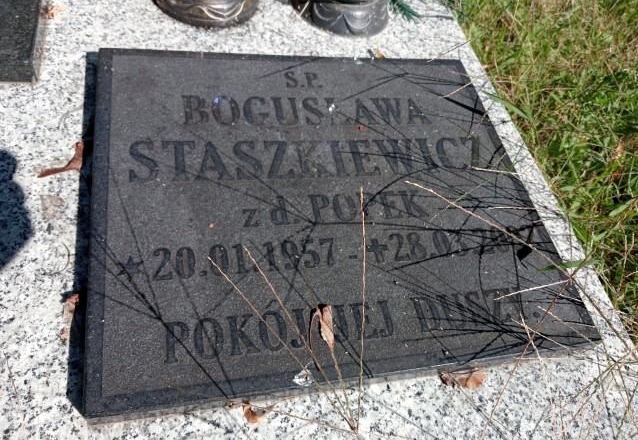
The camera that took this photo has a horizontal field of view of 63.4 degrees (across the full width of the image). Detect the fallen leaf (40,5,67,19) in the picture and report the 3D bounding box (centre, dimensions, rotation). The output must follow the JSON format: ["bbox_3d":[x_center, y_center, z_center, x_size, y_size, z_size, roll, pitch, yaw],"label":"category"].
[{"bbox_3d":[-0.277,-0.218,0.541,0.011,0.008,0.020,34,56,10],"label":"fallen leaf"}]

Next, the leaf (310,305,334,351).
[{"bbox_3d":[0.001,0.079,0.385,0.018,0.008,0.032,3,56,-12],"label":"leaf"}]

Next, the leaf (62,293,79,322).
[{"bbox_3d":[-0.180,0.064,0.374,0.010,0.010,0.020,-5,58,-17],"label":"leaf"}]

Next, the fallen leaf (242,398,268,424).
[{"bbox_3d":[-0.047,0.132,0.360,0.019,0.012,0.011,34,56,10],"label":"fallen leaf"}]

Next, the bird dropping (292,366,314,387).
[{"bbox_3d":[-0.010,0.117,0.381,0.015,0.005,0.011,-32,69,-30],"label":"bird dropping"}]

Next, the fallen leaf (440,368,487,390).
[{"bbox_3d":[0.113,0.124,0.405,0.035,0.012,0.014,-6,58,-18],"label":"fallen leaf"}]

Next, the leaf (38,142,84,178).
[{"bbox_3d":[-0.221,-0.051,0.440,0.039,0.012,0.023,-24,65,-27],"label":"leaf"}]

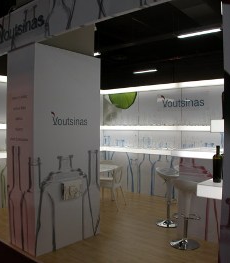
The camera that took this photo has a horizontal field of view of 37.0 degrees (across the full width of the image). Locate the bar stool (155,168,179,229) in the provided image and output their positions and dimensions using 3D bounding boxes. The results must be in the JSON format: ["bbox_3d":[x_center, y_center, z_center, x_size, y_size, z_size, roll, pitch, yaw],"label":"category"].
[{"bbox_3d":[0.857,1.030,5.450,0.410,0.900,0.420,1,1,44],"label":"bar stool"}]

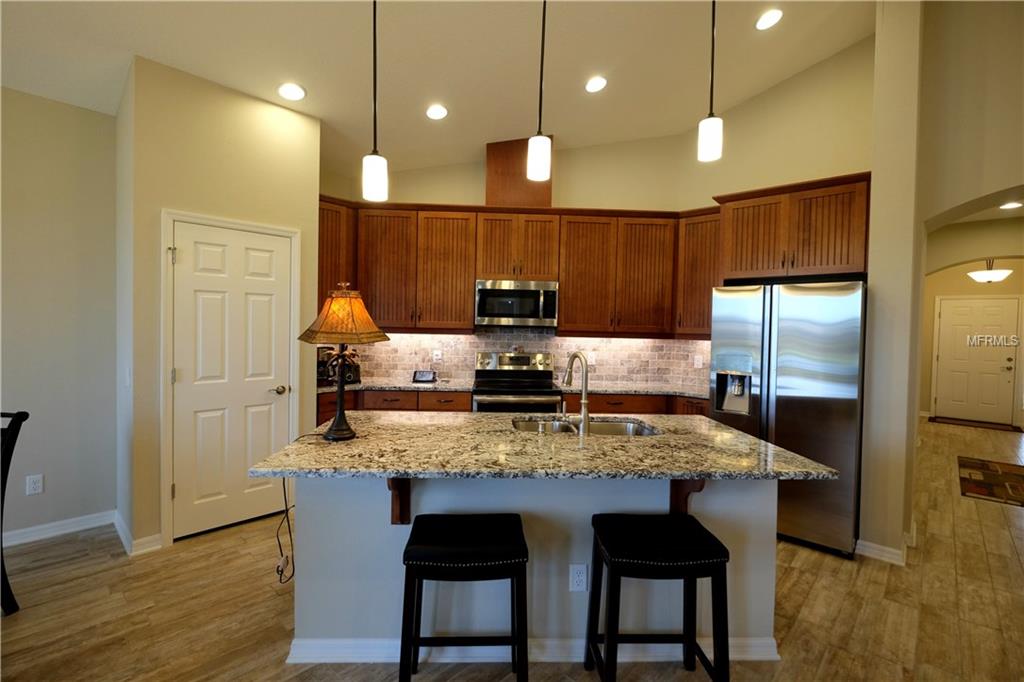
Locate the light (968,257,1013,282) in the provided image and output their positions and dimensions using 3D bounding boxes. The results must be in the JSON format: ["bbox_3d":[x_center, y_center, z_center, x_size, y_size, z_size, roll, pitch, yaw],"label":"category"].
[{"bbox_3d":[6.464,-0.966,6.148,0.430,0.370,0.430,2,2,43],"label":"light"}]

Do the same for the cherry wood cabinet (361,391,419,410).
[{"bbox_3d":[-1.056,0.846,4.185,0.480,0.880,0.600,1,1,-2],"label":"cherry wood cabinet"}]

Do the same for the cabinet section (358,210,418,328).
[{"bbox_3d":[-1.129,-0.651,4.277,0.525,1.060,0.335,1,1,-2],"label":"cabinet section"}]

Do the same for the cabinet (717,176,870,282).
[{"bbox_3d":[2.226,-0.821,3.613,0.970,0.675,0.630,3,2,43],"label":"cabinet"}]

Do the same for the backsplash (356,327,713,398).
[{"bbox_3d":[0.040,0.130,4.521,3.300,0.480,0.040,1,2,-2],"label":"backsplash"}]

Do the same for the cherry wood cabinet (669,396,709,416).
[{"bbox_3d":[1.721,0.879,4.085,0.380,0.870,0.610,3,2,43],"label":"cherry wood cabinet"}]

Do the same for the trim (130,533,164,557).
[{"bbox_3d":[-2.249,1.250,2.795,0.016,0.090,0.150,2,2,43],"label":"trim"}]

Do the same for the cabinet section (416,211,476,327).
[{"bbox_3d":[-0.603,-0.642,4.296,0.528,1.060,0.335,1,1,-2],"label":"cabinet section"}]

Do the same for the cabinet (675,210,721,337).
[{"bbox_3d":[1.814,-0.603,4.194,0.470,1.140,0.335,3,2,43],"label":"cabinet"}]

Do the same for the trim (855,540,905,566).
[{"bbox_3d":[2.320,1.333,2.868,0.250,0.090,0.016,2,2,43],"label":"trim"}]

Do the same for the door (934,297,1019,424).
[{"bbox_3d":[7.768,0.325,7.625,0.914,2.030,0.050,3,2,43],"label":"door"}]

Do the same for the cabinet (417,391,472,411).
[{"bbox_3d":[-0.594,0.832,4.216,0.475,0.870,0.610,1,2,-2],"label":"cabinet"}]

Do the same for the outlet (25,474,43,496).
[{"bbox_3d":[-3.039,0.917,2.896,0.010,0.118,0.073,2,2,43],"label":"outlet"}]

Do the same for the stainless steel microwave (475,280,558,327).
[{"bbox_3d":[0.043,-0.335,4.337,0.757,0.420,0.400,1,2,-2],"label":"stainless steel microwave"}]

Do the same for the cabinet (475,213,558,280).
[{"bbox_3d":[0.050,-0.853,4.331,0.762,0.610,0.330,1,1,-2],"label":"cabinet"}]

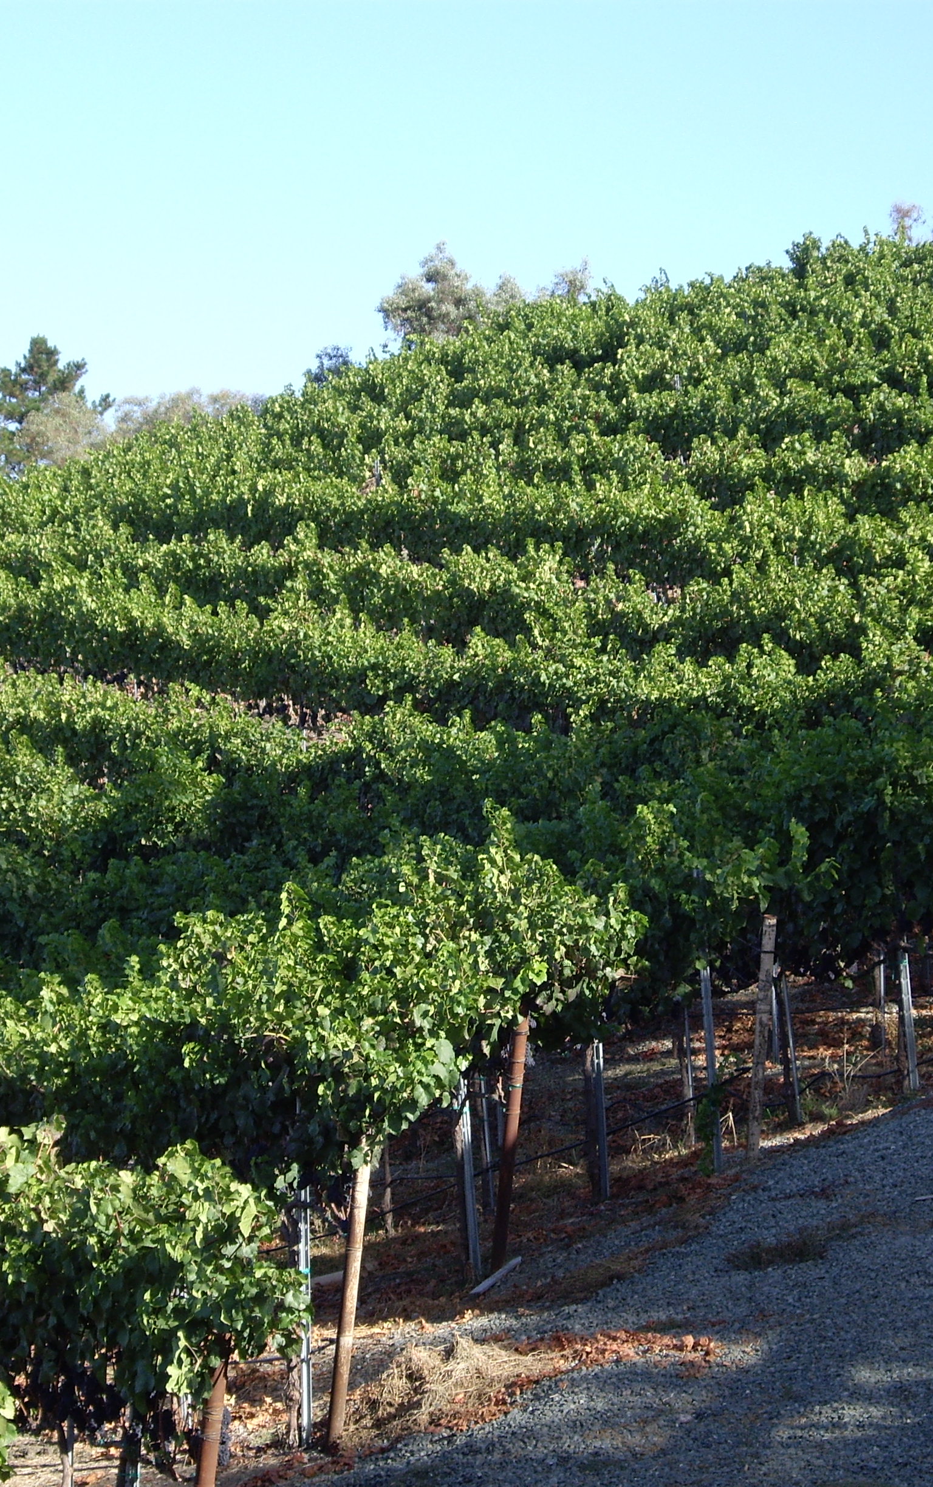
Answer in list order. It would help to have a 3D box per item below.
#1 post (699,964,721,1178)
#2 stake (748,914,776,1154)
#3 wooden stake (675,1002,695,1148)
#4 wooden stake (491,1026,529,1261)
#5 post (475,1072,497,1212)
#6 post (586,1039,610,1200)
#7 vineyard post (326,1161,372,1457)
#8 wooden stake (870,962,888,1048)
[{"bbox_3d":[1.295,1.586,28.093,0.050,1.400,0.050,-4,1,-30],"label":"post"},{"bbox_3d":[1.581,1.542,27.994,0.072,1.290,0.072,3,1,-30],"label":"stake"},{"bbox_3d":[1.210,1.778,29.195,0.055,0.920,0.055,-5,1,0],"label":"wooden stake"},{"bbox_3d":[0.211,1.827,24.992,0.067,1.330,0.067,6,1,0],"label":"wooden stake"},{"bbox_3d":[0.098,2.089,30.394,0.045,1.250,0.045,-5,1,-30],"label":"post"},{"bbox_3d":[0.688,1.897,27.494,0.065,0.970,0.065,-3,1,0],"label":"post"},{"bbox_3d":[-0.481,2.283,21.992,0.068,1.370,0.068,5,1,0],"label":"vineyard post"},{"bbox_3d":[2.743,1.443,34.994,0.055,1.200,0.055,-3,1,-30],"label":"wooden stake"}]

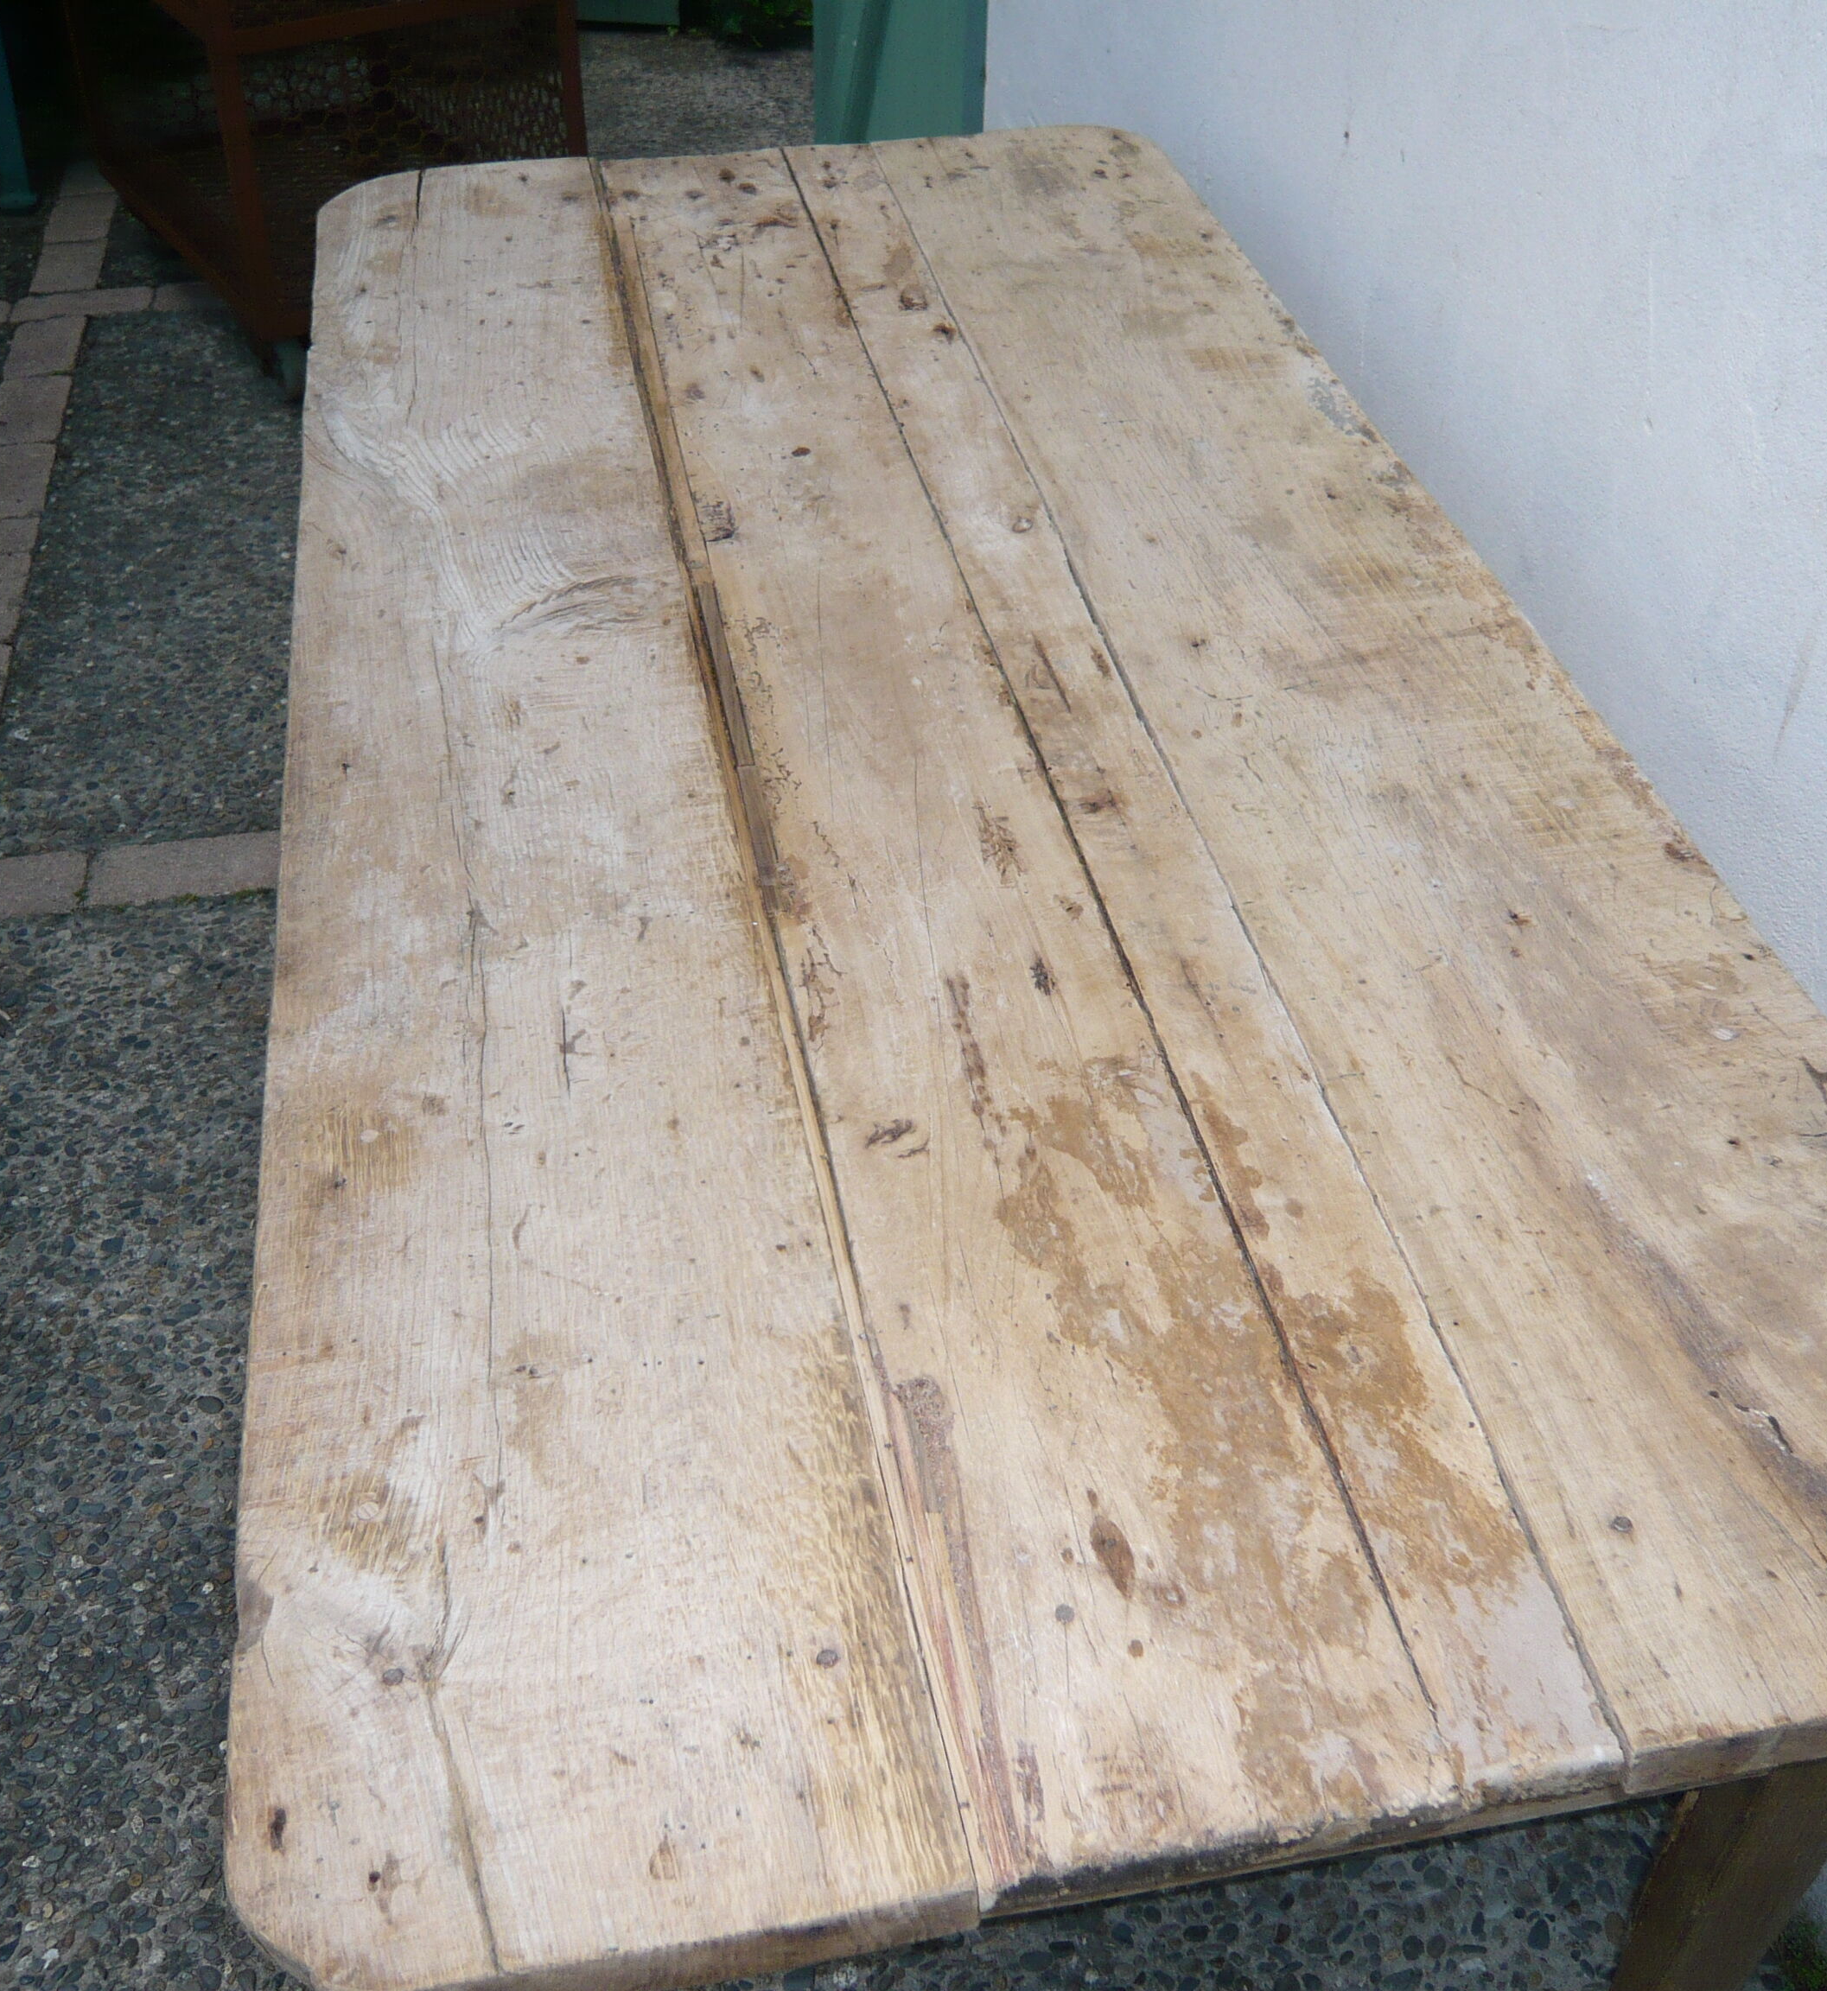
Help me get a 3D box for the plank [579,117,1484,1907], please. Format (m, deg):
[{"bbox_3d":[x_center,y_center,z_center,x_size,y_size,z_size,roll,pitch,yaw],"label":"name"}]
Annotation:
[{"bbox_3d":[-0.049,-0.244,1.462,0.183,0.031,1.754,-8,42,-8],"label":"plank"}]

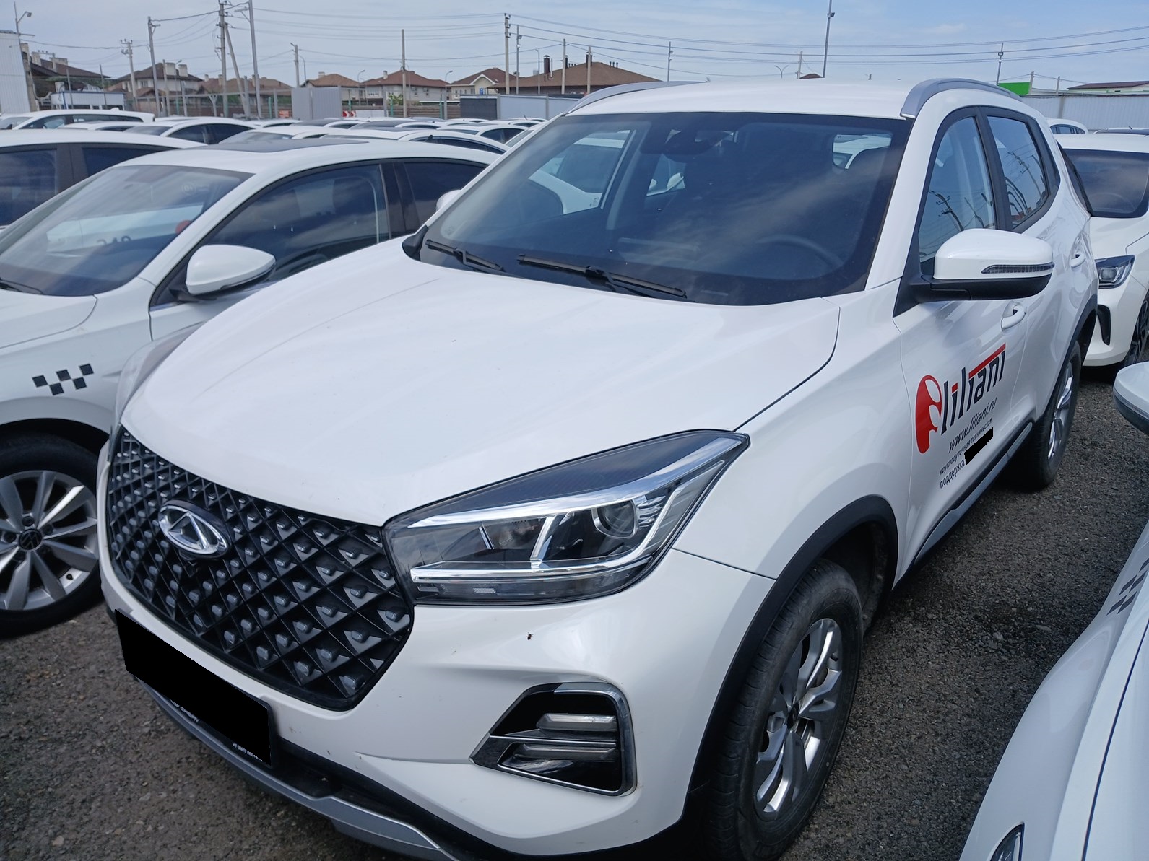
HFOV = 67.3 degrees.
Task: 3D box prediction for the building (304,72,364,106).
[{"bbox_3d":[-37.908,-51.978,135.525,8.500,7.900,9.000,6,20,14],"label":"building"}]

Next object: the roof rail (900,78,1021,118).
[{"bbox_3d":[1.326,-1.101,2.871,0.105,0.130,1.620,15,25,35],"label":"roof rail"}]

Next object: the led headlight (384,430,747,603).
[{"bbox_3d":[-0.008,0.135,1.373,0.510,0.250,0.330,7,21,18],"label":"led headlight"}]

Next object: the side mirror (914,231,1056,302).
[{"bbox_3d":[0.952,-0.377,1.968,0.215,0.175,0.260,15,25,35],"label":"side mirror"}]

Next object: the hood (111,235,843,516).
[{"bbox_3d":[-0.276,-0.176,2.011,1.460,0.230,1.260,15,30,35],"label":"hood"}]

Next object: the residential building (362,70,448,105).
[{"bbox_3d":[-26.112,-51.138,133.172,9.500,8.200,11.500,8,21,18],"label":"residential building"}]

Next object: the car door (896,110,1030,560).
[{"bbox_3d":[1.007,-0.290,2.385,0.295,1.120,1.100,15,25,35],"label":"car door"}]

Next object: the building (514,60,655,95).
[{"bbox_3d":[1.272,-38.021,97.866,19.000,8.200,14.000,1,20,0],"label":"building"}]

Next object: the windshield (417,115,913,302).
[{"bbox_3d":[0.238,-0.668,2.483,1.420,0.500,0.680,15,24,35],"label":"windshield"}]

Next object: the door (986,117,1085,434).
[{"bbox_3d":[1.619,-0.568,3.111,0.295,1.100,1.000,15,25,35],"label":"door"}]

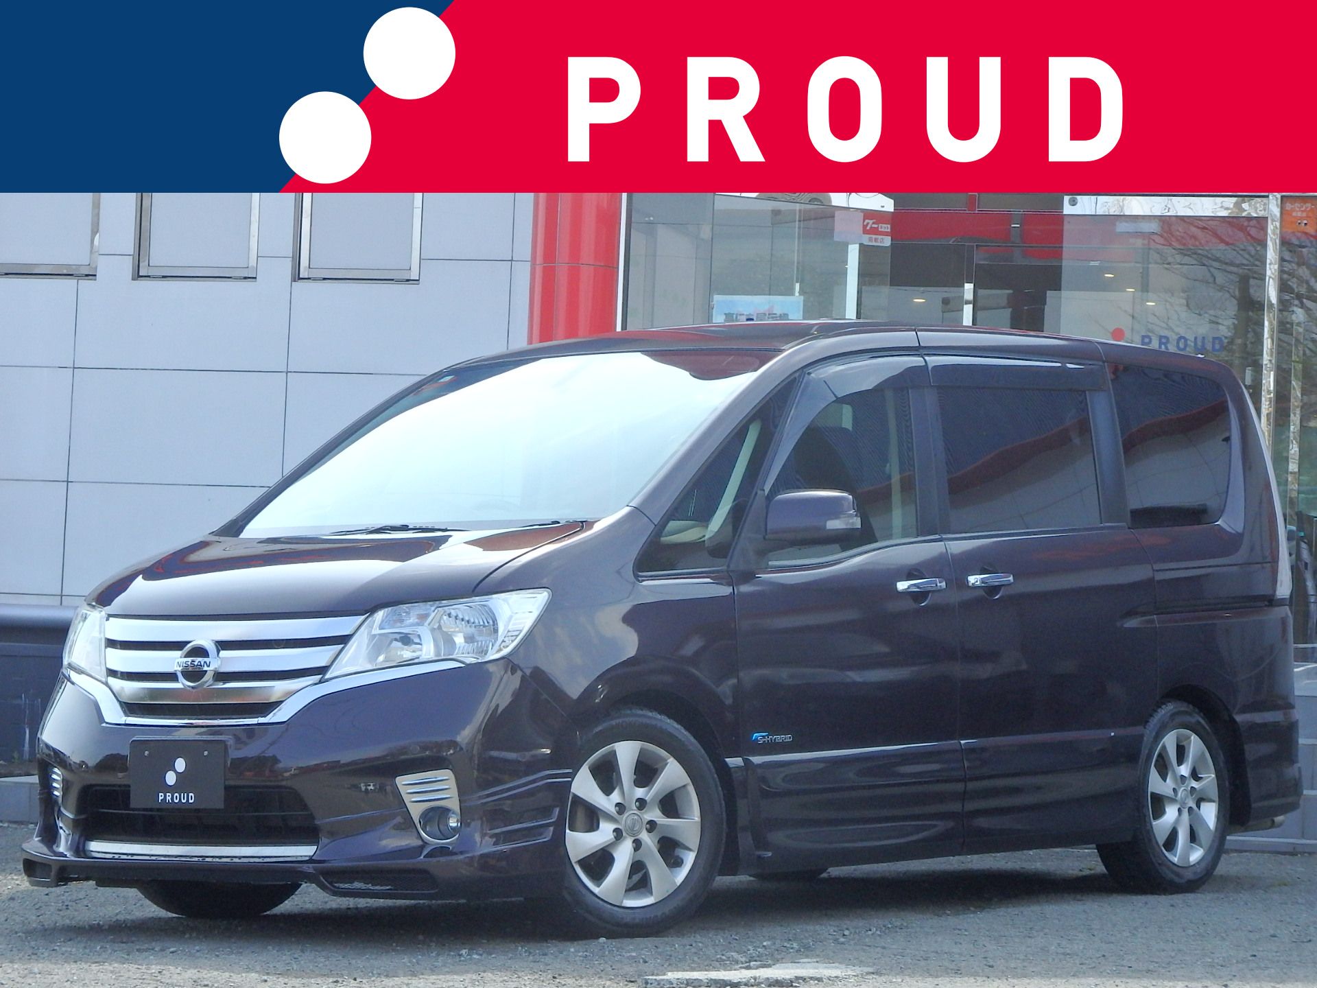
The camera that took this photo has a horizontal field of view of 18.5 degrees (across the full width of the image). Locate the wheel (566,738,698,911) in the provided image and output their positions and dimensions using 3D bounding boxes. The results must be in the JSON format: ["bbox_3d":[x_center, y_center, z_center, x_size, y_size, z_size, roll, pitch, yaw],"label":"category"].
[{"bbox_3d":[-0.111,0.882,10.808,0.443,0.443,0.180,2,-3,-36],"label":"wheel"}]

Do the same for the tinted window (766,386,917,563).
[{"bbox_3d":[0.514,-0.064,11.630,0.040,0.560,0.780,-12,-9,37],"label":"tinted window"}]

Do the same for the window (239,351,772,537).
[{"bbox_3d":[-0.454,-0.160,11.558,1.420,0.130,1.040,-2,27,38],"label":"window"}]

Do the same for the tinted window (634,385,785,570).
[{"bbox_3d":[0.189,-0.065,11.101,0.060,0.600,0.860,-18,-13,42],"label":"tinted window"}]

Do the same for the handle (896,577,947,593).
[{"bbox_3d":[0.767,0.261,11.669,0.050,0.040,0.215,-2,-4,38],"label":"handle"}]

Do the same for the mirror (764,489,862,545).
[{"bbox_3d":[0.422,0.063,11.060,0.240,0.155,0.160,-2,-4,38],"label":"mirror"}]

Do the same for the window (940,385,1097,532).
[{"bbox_3d":[1.103,-0.116,12.256,0.050,0.470,0.880,-9,-8,37],"label":"window"}]

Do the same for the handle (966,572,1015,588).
[{"bbox_3d":[0.992,0.257,12.088,0.045,0.042,0.235,-2,-3,38],"label":"handle"}]

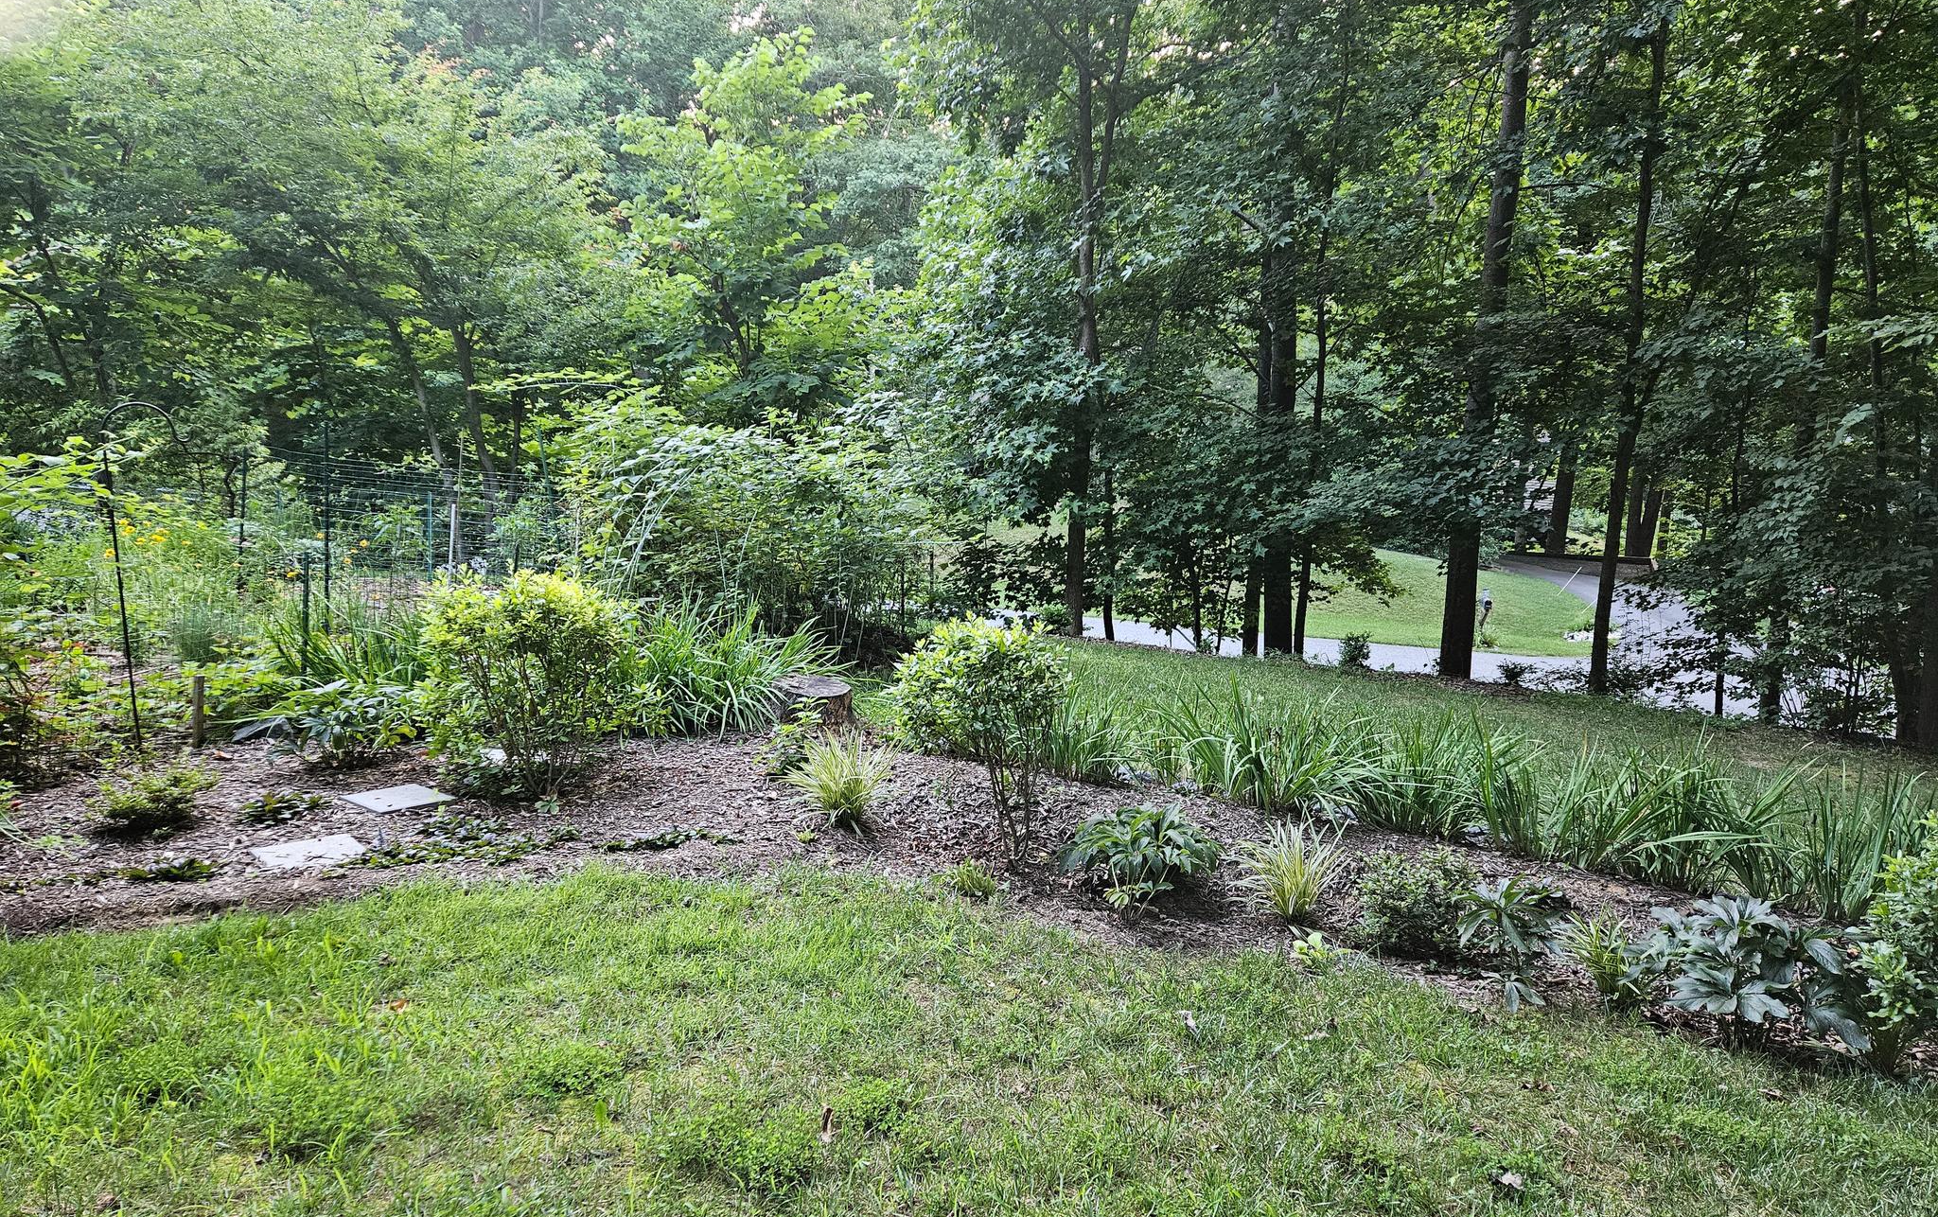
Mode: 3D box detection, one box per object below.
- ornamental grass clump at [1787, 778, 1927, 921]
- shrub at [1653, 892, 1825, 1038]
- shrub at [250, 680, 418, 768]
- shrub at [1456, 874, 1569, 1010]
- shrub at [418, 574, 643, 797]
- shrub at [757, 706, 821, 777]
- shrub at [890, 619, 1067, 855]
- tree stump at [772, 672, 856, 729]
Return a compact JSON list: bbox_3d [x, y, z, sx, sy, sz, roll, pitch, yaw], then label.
[{"bbox_3d":[3.667,1.000,5.300,0.500,0.570,0.480,5,6,35],"label":"ornamental grass clump"},{"bbox_3d":[2.034,0.954,3.420,0.395,0.322,0.355,7,12,32],"label":"shrub"},{"bbox_3d":[-3.011,0.554,6.132,0.725,0.355,0.580,-5,11,-26],"label":"shrub"},{"bbox_3d":[1.509,0.936,3.584,0.288,0.345,0.273,5,11,24],"label":"shrub"},{"bbox_3d":[-1.874,0.326,5.585,0.912,0.920,0.775,-3,11,-19],"label":"shrub"},{"bbox_3d":[-0.813,0.610,5.815,0.291,0.295,0.276,-1,10,-8],"label":"shrub"},{"bbox_3d":[0.035,0.472,4.751,0.646,0.823,0.613,1,10,1],"label":"shrub"},{"bbox_3d":[-0.851,0.495,6.989,0.458,0.205,0.444,-1,10,-7],"label":"tree stump"}]

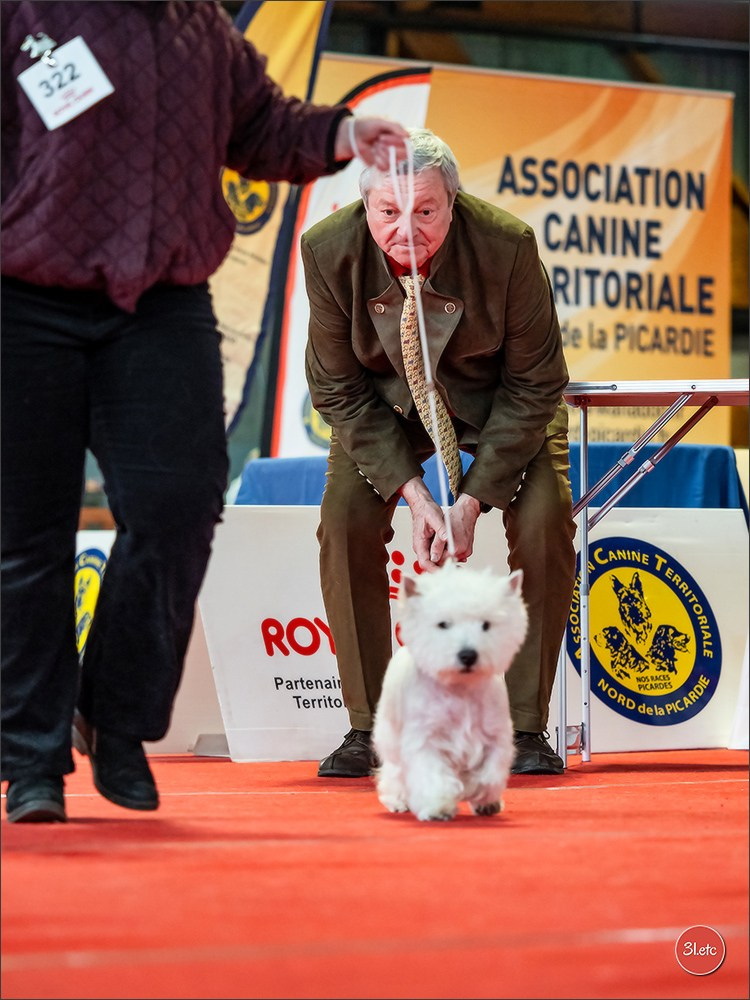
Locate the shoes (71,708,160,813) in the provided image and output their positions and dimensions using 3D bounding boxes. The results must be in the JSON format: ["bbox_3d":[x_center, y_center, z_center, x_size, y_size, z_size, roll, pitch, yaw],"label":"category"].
[{"bbox_3d":[-0.396,0.372,7.450,0.095,0.095,0.265,0,21,-20],"label":"shoes"}]

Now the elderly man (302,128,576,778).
[{"bbox_3d":[0.121,-0.076,9.273,0.520,1.190,0.750,0,-1,5],"label":"elderly man"}]

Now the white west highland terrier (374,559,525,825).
[{"bbox_3d":[0.115,0.291,7.556,0.195,0.388,0.490,0,-1,-9],"label":"white west highland terrier"}]

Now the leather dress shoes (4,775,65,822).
[{"bbox_3d":[-0.509,0.432,7.373,0.093,0.100,0.265,0,-1,0],"label":"leather dress shoes"}]

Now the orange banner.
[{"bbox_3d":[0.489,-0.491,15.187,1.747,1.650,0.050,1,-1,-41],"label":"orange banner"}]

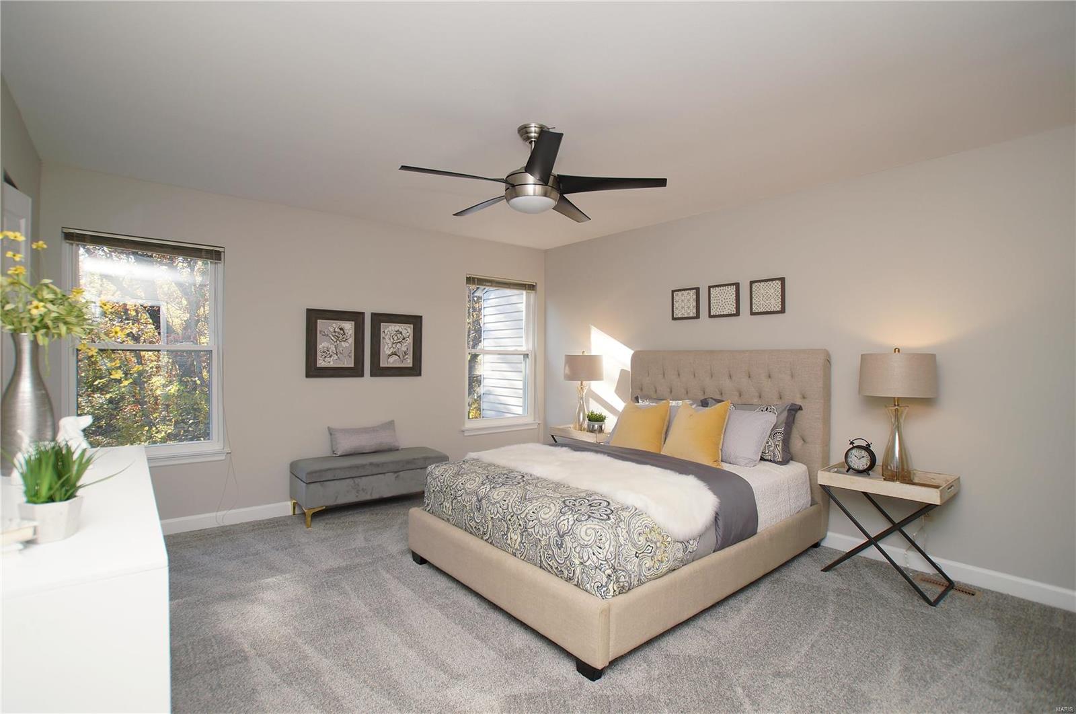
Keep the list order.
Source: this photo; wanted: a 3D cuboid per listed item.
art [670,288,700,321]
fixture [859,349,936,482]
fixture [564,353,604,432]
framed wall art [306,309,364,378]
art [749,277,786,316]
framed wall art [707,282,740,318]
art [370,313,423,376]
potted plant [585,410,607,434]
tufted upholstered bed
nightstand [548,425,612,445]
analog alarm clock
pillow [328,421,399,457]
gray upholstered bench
[{"bbox_3d":[1.249,-0.443,4.021,0.028,0.257,0.254,1,0,-43],"label":"art"},{"bbox_3d":[2.095,0.340,2.784,0.360,0.792,0.360,1,0,-43],"label":"fixture"},{"bbox_3d":[0.413,0.321,4.570,0.370,0.756,0.370,0,-1,0],"label":"fixture"},{"bbox_3d":[-1.654,-0.106,3.930,0.455,0.552,0.030,1,-1,-36],"label":"framed wall art"},{"bbox_3d":[1.700,-0.442,3.531,0.028,0.257,0.254,1,0,-43],"label":"art"},{"bbox_3d":[1.475,-0.443,3.776,0.028,0.257,0.254,1,0,-43],"label":"framed wall art"},{"bbox_3d":[-1.275,-0.101,4.311,0.467,0.561,0.028,1,0,-36],"label":"art"},{"bbox_3d":[0.556,0.599,4.399,0.170,0.205,0.170,1,-1,-42],"label":"potted plant"},{"bbox_3d":[0.574,0.598,3.087,2.130,1.320,1.610,1,-1,-40],"label":"tufted upholstered bed"},{"bbox_3d":[0.477,0.971,4.493,0.430,0.600,0.555,1,-1,-42],"label":"nightstand"},{"bbox_3d":[1.933,0.591,2.873,0.065,0.220,0.160,1,-1,-33],"label":"analog alarm clock"},{"bbox_3d":[-1.465,0.686,4.042,0.507,0.264,0.132,1,-14,-36],"label":"pillow"},{"bbox_3d":[-1.370,1.036,3.984,1.140,0.430,0.440,1,-1,-37],"label":"gray upholstered bench"}]

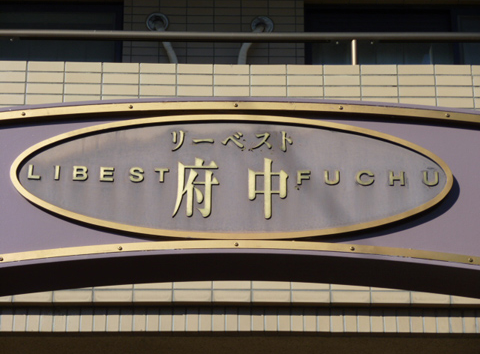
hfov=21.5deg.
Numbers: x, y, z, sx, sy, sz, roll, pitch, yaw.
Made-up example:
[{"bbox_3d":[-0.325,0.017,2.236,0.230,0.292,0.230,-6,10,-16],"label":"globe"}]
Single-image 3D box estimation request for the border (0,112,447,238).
[{"bbox_3d":[-0.022,0.002,3.520,1.220,0.375,0.035,1,-22,-1],"label":"border"}]

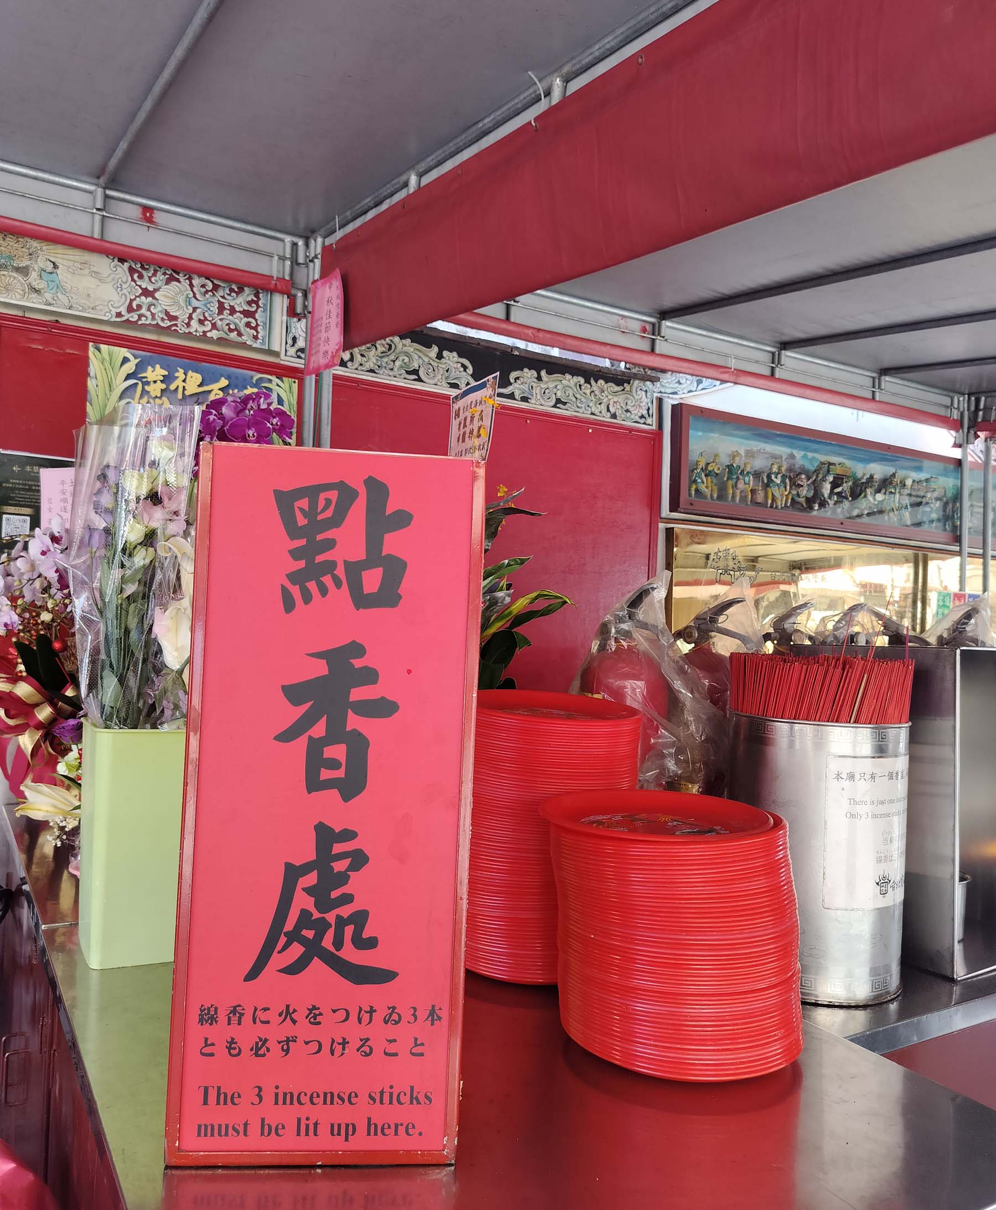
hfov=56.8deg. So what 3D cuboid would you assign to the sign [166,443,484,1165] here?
[{"bbox_3d":[-0.140,0.164,0.767,0.232,0.578,0.030,2,-2,-4],"label":"sign"}]

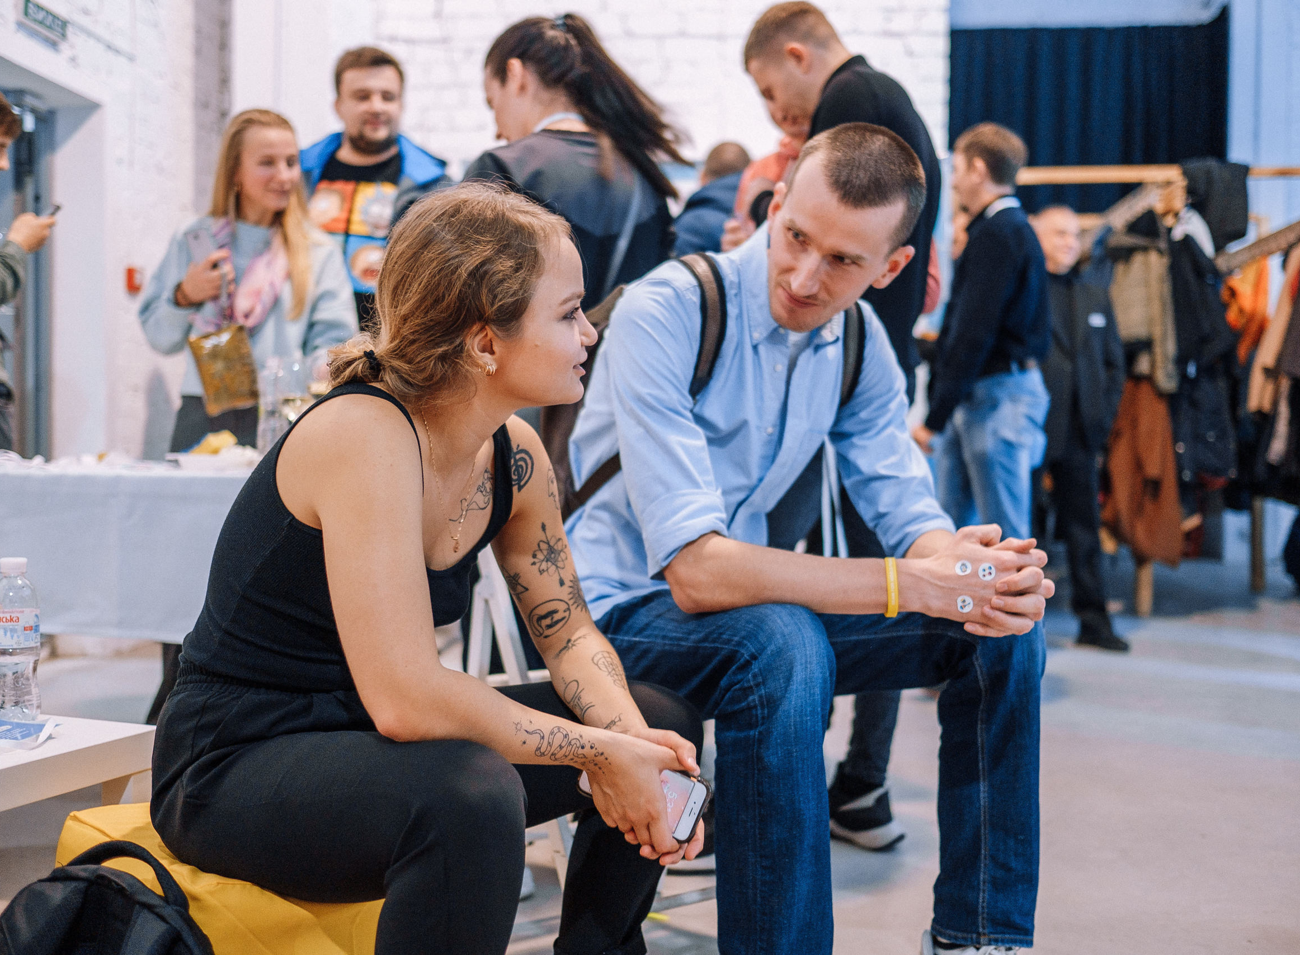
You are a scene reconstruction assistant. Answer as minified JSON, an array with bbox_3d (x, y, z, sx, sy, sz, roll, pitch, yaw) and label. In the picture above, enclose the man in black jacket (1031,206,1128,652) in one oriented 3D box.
[{"bbox_3d":[1.706,-0.192,5.550,0.520,1.770,0.350,0,1,-29],"label":"man in black jacket"}]

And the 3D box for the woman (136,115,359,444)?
[{"bbox_3d":[-0.936,-0.080,3.250,0.500,1.600,0.380,0,1,-19],"label":"woman"}]

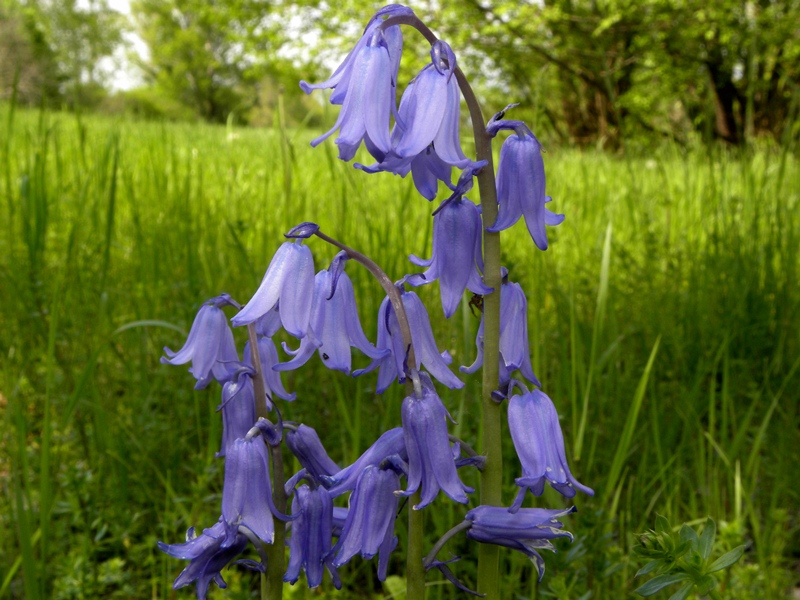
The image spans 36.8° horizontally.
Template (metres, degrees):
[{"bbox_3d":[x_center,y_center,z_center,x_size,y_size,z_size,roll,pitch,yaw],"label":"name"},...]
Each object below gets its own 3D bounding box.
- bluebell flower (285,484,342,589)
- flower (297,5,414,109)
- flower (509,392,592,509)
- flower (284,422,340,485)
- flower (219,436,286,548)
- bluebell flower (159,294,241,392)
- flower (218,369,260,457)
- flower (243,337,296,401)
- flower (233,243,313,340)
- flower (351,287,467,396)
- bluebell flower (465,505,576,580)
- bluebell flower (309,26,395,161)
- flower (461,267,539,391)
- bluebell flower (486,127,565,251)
[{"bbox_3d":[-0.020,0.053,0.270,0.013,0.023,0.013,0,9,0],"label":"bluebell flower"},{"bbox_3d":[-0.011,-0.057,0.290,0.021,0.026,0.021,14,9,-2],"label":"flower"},{"bbox_3d":[0.032,0.032,0.262,0.016,0.025,0.016,-11,9,0],"label":"flower"},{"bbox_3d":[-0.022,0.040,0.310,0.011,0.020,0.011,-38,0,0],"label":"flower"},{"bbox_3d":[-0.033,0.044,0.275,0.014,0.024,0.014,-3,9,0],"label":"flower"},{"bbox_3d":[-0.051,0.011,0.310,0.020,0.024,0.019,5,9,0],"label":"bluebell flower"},{"bbox_3d":[-0.035,0.026,0.268,0.013,0.022,0.013,-1,9,0],"label":"flower"},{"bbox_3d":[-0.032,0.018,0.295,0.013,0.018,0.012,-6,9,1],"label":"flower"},{"bbox_3d":[-0.029,-0.002,0.272,0.017,0.022,0.016,12,9,-2],"label":"flower"},{"bbox_3d":[0.002,0.009,0.273,0.024,0.023,0.020,-3,9,0],"label":"flower"},{"bbox_3d":[0.025,0.050,0.253,0.023,0.013,0.013,12,0,0],"label":"bluebell flower"},{"bbox_3d":[-0.011,-0.047,0.276,0.017,0.029,0.016,9,9,-1],"label":"bluebell flower"},{"bbox_3d":[0.023,0.007,0.276,0.017,0.026,0.017,2,9,0],"label":"flower"},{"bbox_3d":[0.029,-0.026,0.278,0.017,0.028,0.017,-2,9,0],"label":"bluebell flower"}]

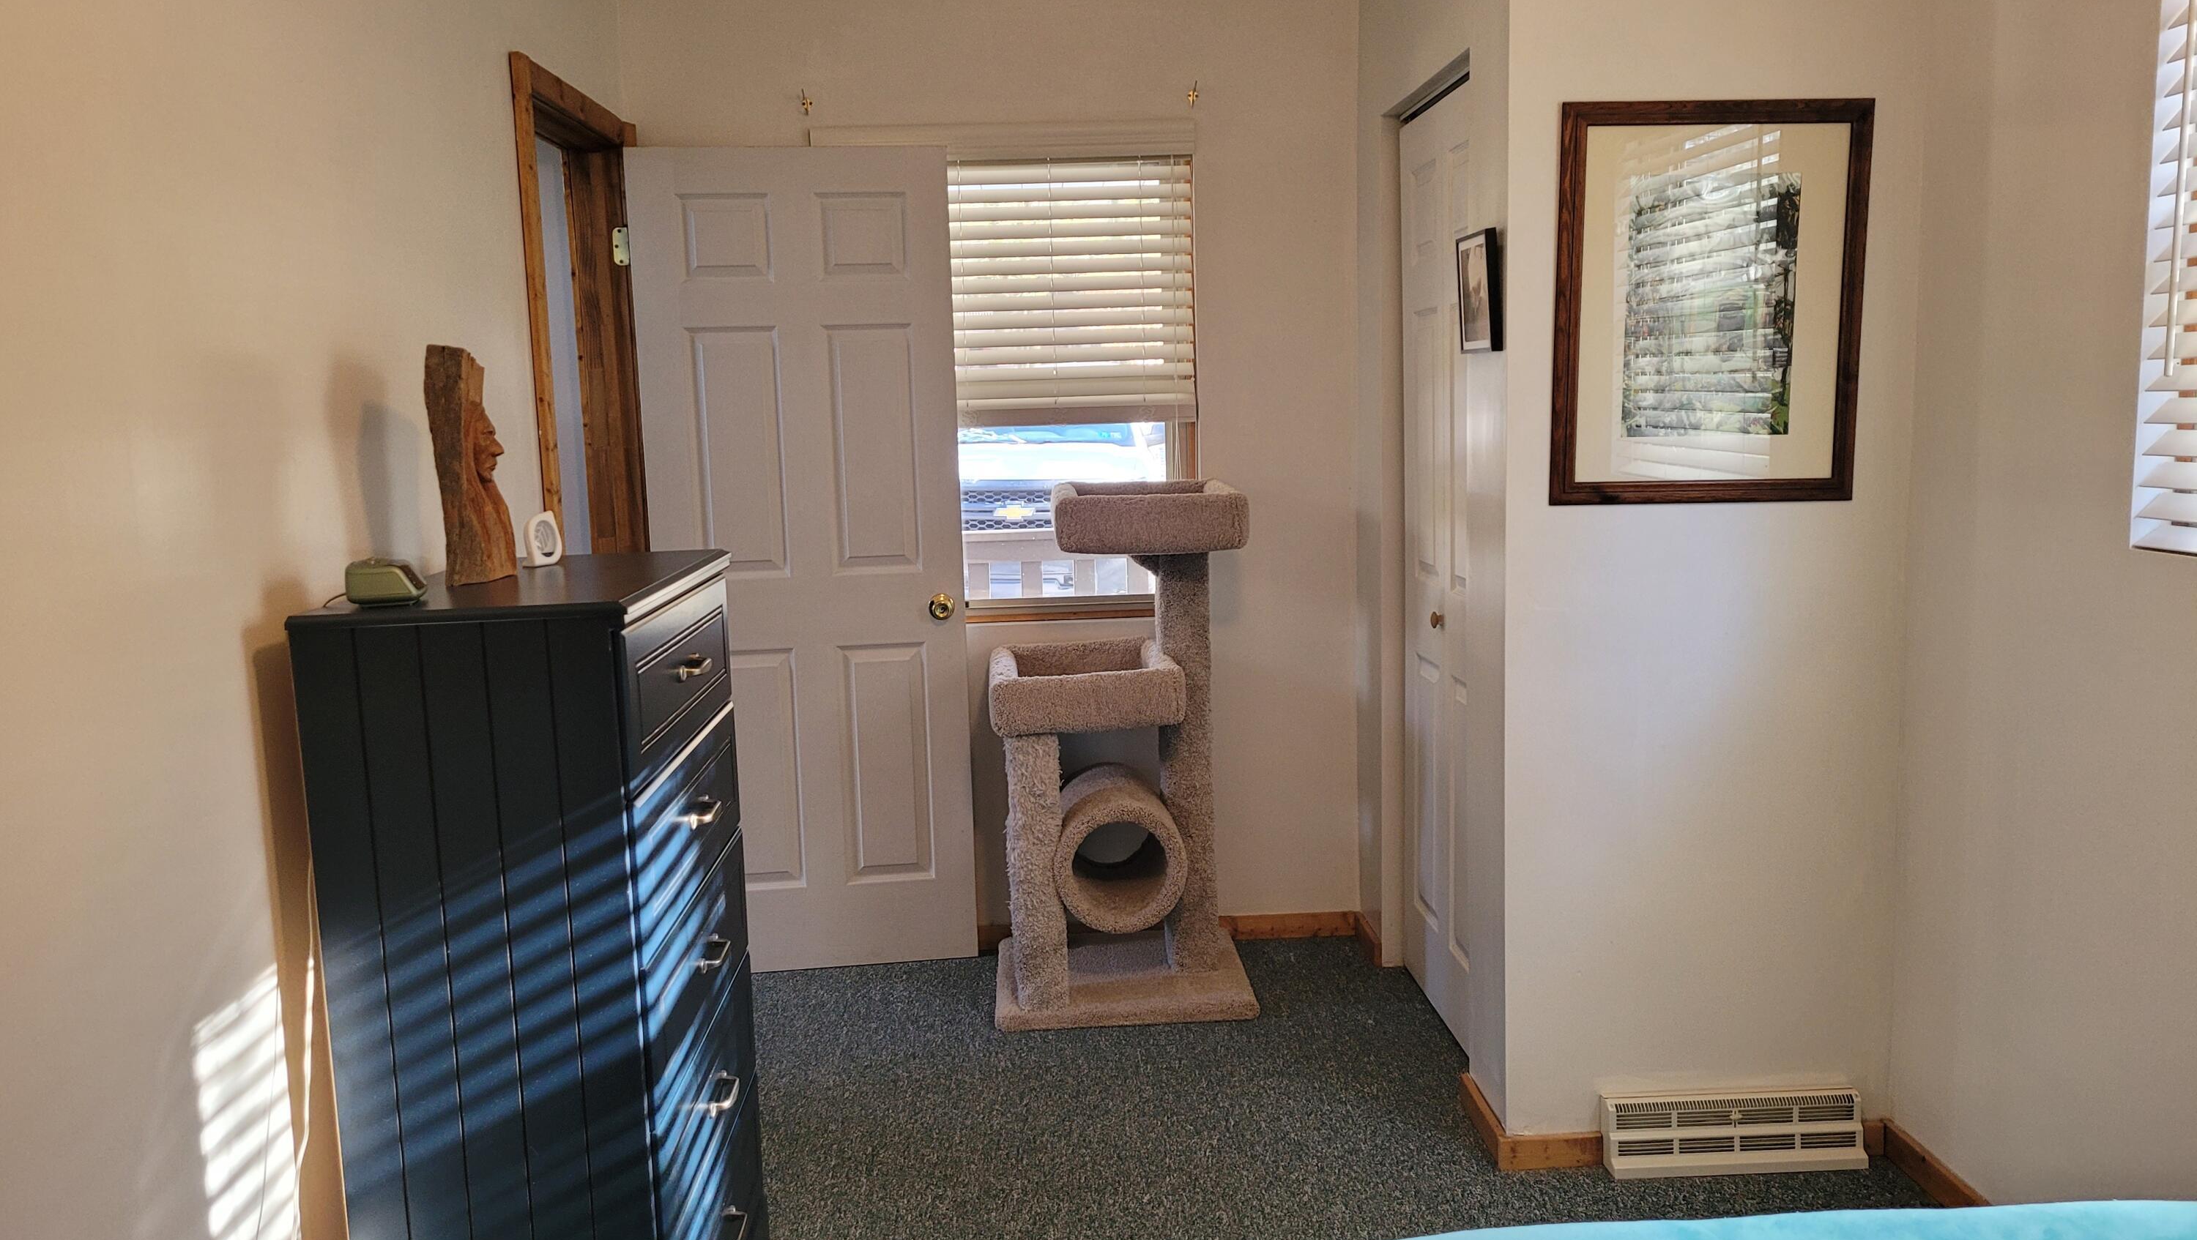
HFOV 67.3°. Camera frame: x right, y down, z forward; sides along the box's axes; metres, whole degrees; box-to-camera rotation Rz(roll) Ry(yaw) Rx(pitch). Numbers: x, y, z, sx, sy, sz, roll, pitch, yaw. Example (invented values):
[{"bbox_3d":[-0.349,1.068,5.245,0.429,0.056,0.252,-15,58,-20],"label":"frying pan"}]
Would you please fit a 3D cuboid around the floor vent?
[{"bbox_3d":[1.156,0.927,2.984,0.468,0.135,0.056,-2,8,-2],"label":"floor vent"}]

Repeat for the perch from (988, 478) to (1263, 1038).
[{"bbox_3d":[0.048,0.293,3.911,0.610,1.210,0.610,-2,8,-2],"label":"perch"}]

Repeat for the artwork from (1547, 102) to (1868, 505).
[{"bbox_3d":[1.036,-0.534,2.803,0.527,0.669,0.026,-1,7,-2],"label":"artwork"}]

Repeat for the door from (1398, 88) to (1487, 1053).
[{"bbox_3d":[0.768,-0.091,3.559,0.035,2.010,0.820,-2,8,-2],"label":"door"}]

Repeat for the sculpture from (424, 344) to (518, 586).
[{"bbox_3d":[-0.859,-0.215,2.266,0.110,0.325,0.105,-3,8,-11],"label":"sculpture"}]

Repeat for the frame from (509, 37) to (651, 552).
[{"bbox_3d":[-1.141,-0.090,3.654,0.140,2.097,0.910,-2,8,-2],"label":"frame"}]

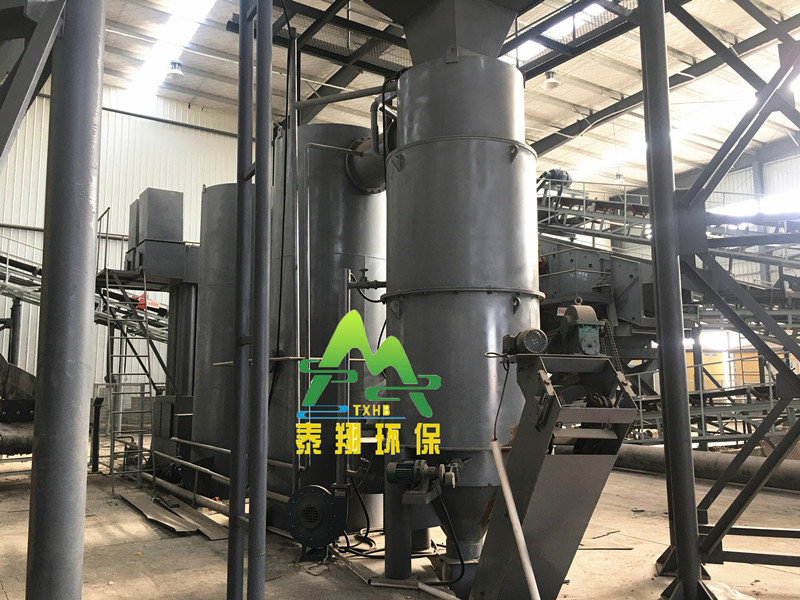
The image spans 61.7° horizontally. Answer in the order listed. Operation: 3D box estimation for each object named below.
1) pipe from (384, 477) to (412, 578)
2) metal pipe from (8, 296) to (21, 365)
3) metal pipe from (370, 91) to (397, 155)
[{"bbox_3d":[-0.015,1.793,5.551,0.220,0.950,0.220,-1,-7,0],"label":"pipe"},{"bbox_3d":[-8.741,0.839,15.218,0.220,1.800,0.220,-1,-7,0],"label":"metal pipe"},{"bbox_3d":[-0.141,-1.848,7.007,0.100,0.600,0.380,5,-9,-43],"label":"metal pipe"}]

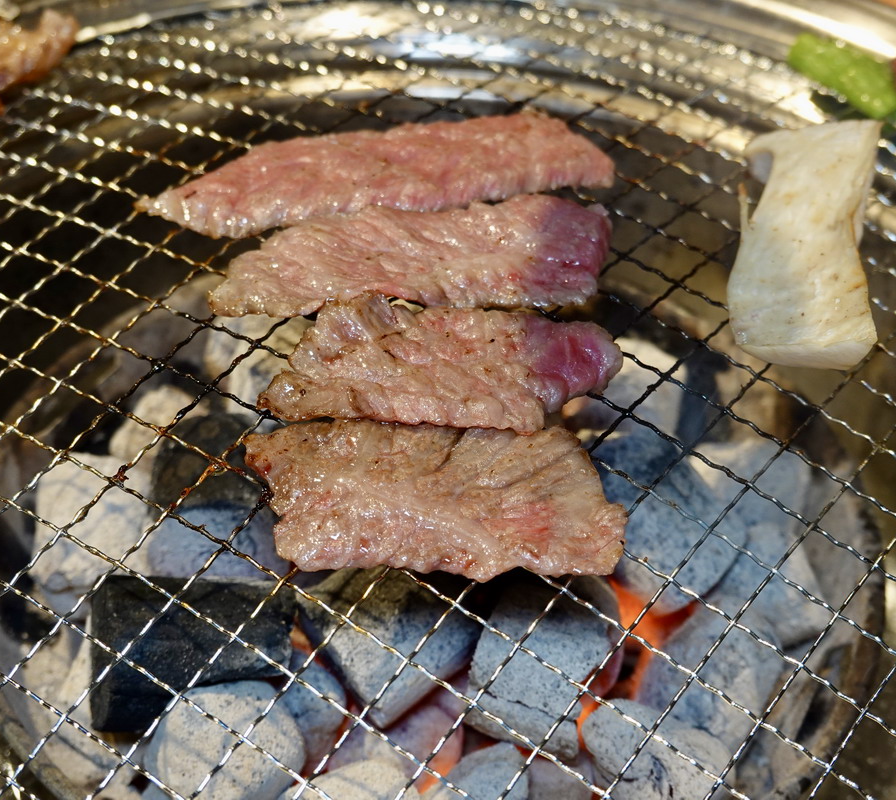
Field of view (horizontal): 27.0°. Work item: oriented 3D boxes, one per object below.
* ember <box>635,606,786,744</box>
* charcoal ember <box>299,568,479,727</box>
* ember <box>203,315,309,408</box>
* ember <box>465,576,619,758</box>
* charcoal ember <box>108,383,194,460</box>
[{"bbox_3d":[0.058,0.061,0.411,0.029,0.024,0.028,-12,46,-14],"label":"ember"},{"bbox_3d":[-0.013,0.052,0.405,0.033,0.022,0.027,-22,49,-22],"label":"charcoal ember"},{"bbox_3d":[-0.048,-0.011,0.482,0.031,0.022,0.024,-2,44,-4],"label":"ember"},{"bbox_3d":[0.020,0.057,0.404,0.029,0.031,0.033,12,45,11],"label":"ember"},{"bbox_3d":[-0.073,0.007,0.468,0.024,0.019,0.021,9,44,7],"label":"charcoal ember"}]

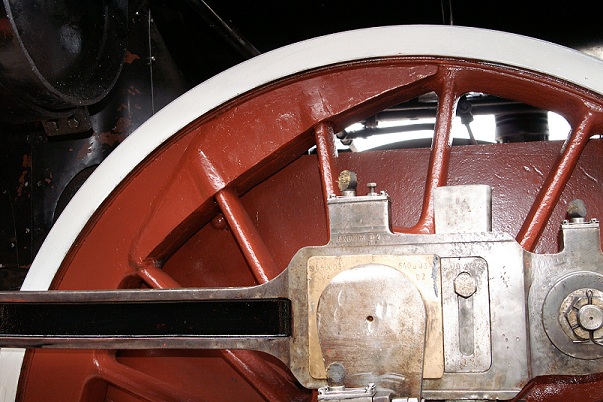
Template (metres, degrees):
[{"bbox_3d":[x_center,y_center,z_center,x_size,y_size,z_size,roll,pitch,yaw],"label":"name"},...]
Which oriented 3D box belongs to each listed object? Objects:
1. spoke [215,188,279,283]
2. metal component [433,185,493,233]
[{"bbox_3d":[-0.116,0.078,1.503,0.038,0.247,0.055,-32,-17,8],"label":"spoke"},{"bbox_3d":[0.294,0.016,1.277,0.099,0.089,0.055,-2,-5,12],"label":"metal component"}]

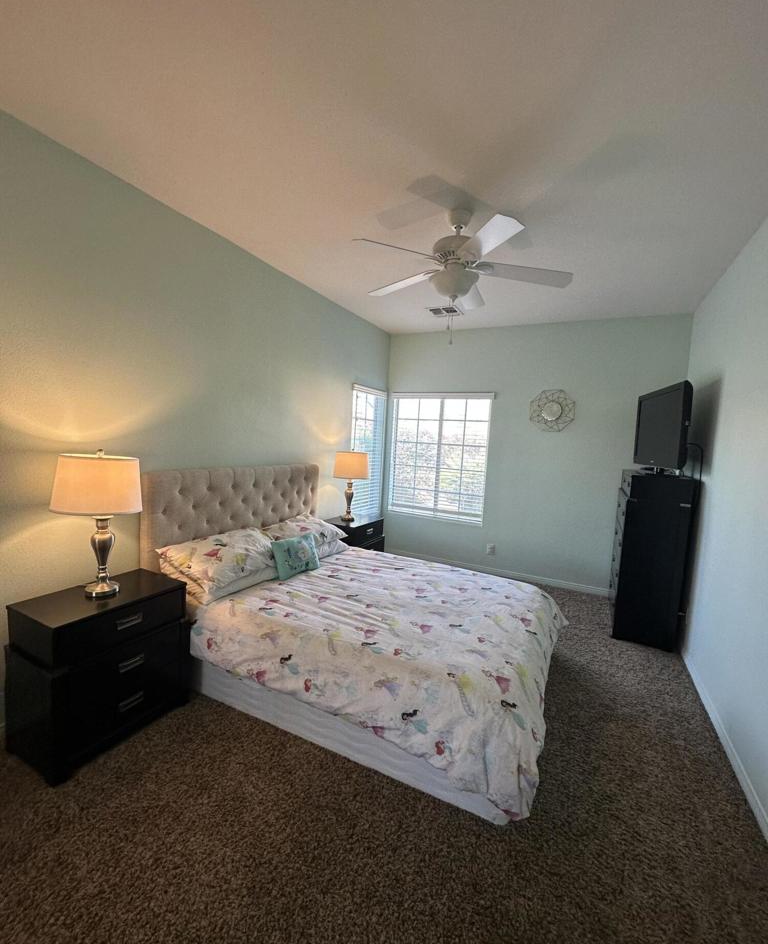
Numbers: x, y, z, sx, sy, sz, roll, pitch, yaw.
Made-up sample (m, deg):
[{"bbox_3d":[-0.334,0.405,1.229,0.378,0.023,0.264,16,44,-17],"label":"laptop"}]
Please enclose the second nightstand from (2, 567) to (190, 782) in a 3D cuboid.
[{"bbox_3d":[-1.361,0.914,2.015,0.415,0.655,0.630,5,5,26],"label":"second nightstand"}]

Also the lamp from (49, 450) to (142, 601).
[{"bbox_3d":[-1.355,0.241,1.987,0.360,0.690,0.360,5,5,26],"label":"lamp"}]

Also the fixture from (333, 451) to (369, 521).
[{"bbox_3d":[-0.332,0.128,4.094,0.356,0.687,0.356,3,5,0],"label":"fixture"}]

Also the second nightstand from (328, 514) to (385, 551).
[{"bbox_3d":[-0.322,0.801,4.109,0.415,0.655,0.630,5,5,26],"label":"second nightstand"}]

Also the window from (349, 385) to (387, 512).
[{"bbox_3d":[-0.186,-0.213,4.822,0.110,1.492,0.785,5,5,26],"label":"window"}]

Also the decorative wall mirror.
[{"bbox_3d":[1.742,-0.631,4.293,0.440,0.429,0.035,5,5,26],"label":"decorative wall mirror"}]

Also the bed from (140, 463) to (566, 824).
[{"bbox_3d":[-0.058,0.646,2.684,2.215,1.220,1.650,5,5,26],"label":"bed"}]

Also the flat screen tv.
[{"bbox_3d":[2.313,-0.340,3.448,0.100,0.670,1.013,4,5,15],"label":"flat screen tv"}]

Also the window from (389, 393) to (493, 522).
[{"bbox_3d":[0.631,-0.177,4.893,1.230,1.496,0.110,5,5,26],"label":"window"}]

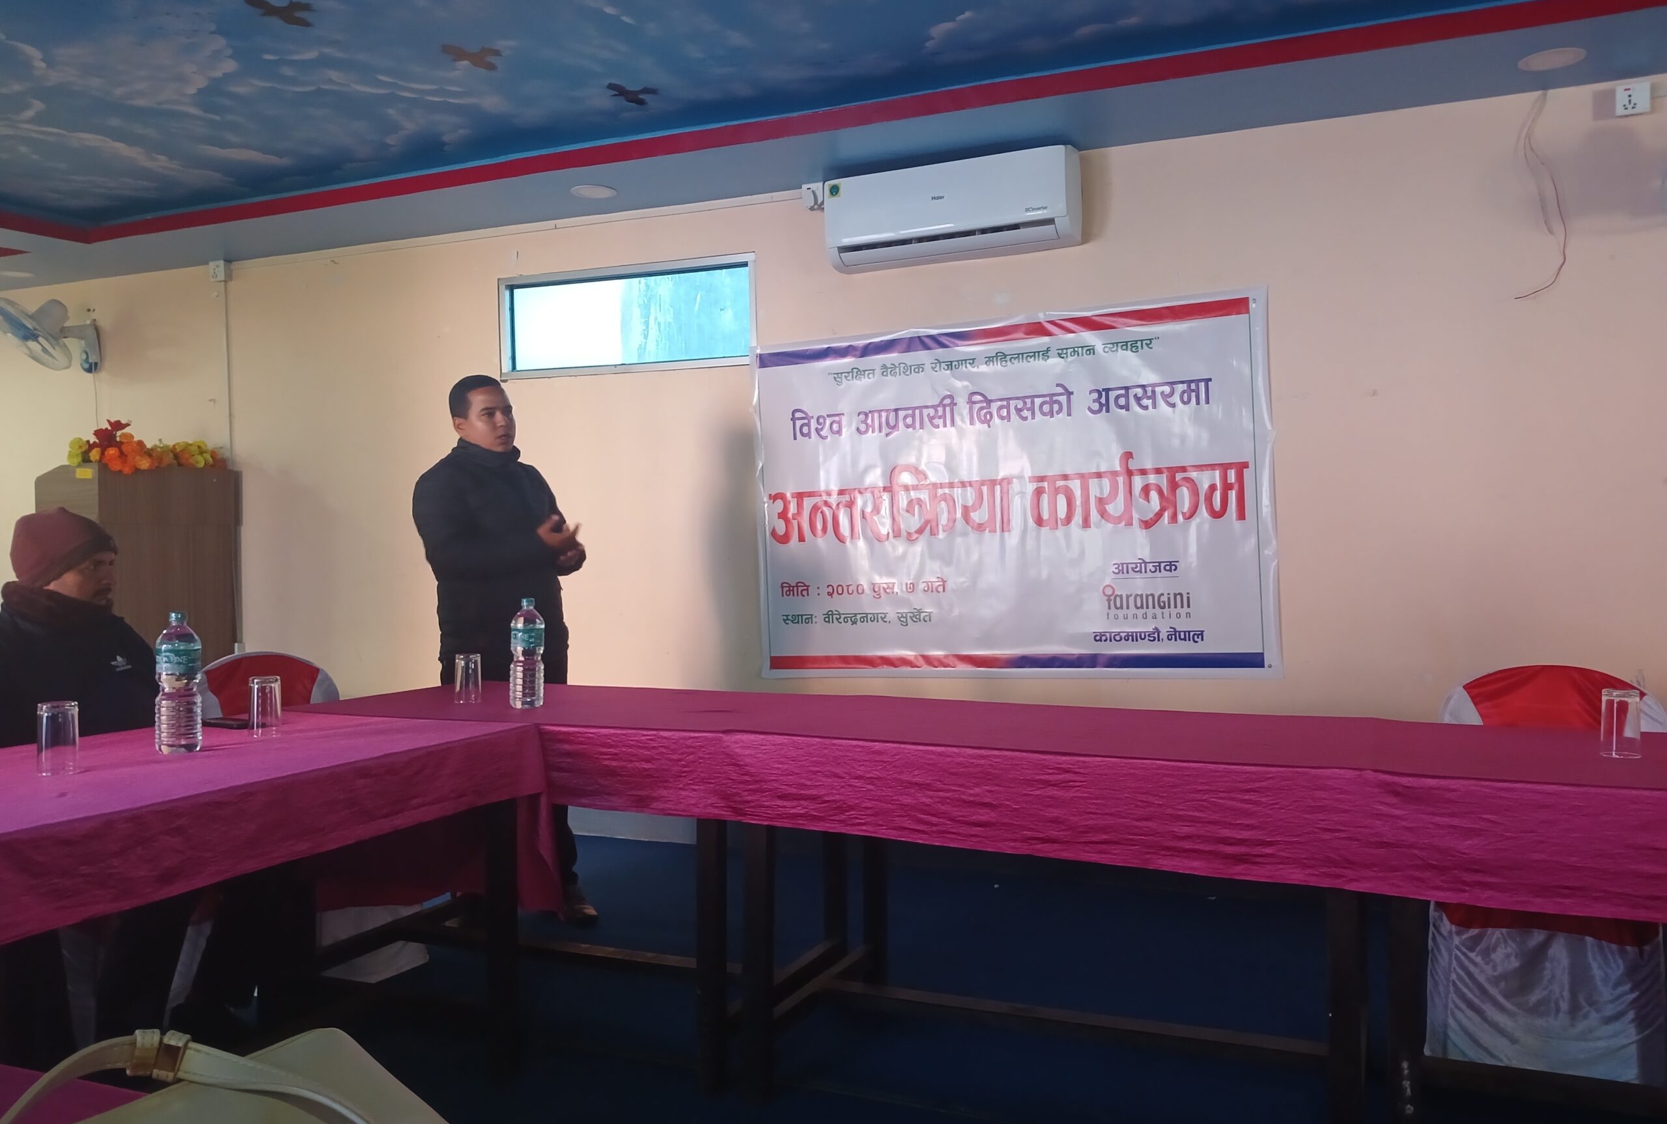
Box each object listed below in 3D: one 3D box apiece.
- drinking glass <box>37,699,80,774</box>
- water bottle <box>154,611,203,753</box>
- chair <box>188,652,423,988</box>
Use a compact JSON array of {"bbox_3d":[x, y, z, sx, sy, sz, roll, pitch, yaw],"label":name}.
[{"bbox_3d":[-1.349,0.304,2.260,0.073,0.118,0.073,-1,0,23],"label":"drinking glass"},{"bbox_3d":[-1.274,0.230,2.527,0.088,0.262,0.088,-1,0,23],"label":"water bottle"},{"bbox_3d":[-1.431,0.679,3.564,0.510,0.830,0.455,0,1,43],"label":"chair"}]

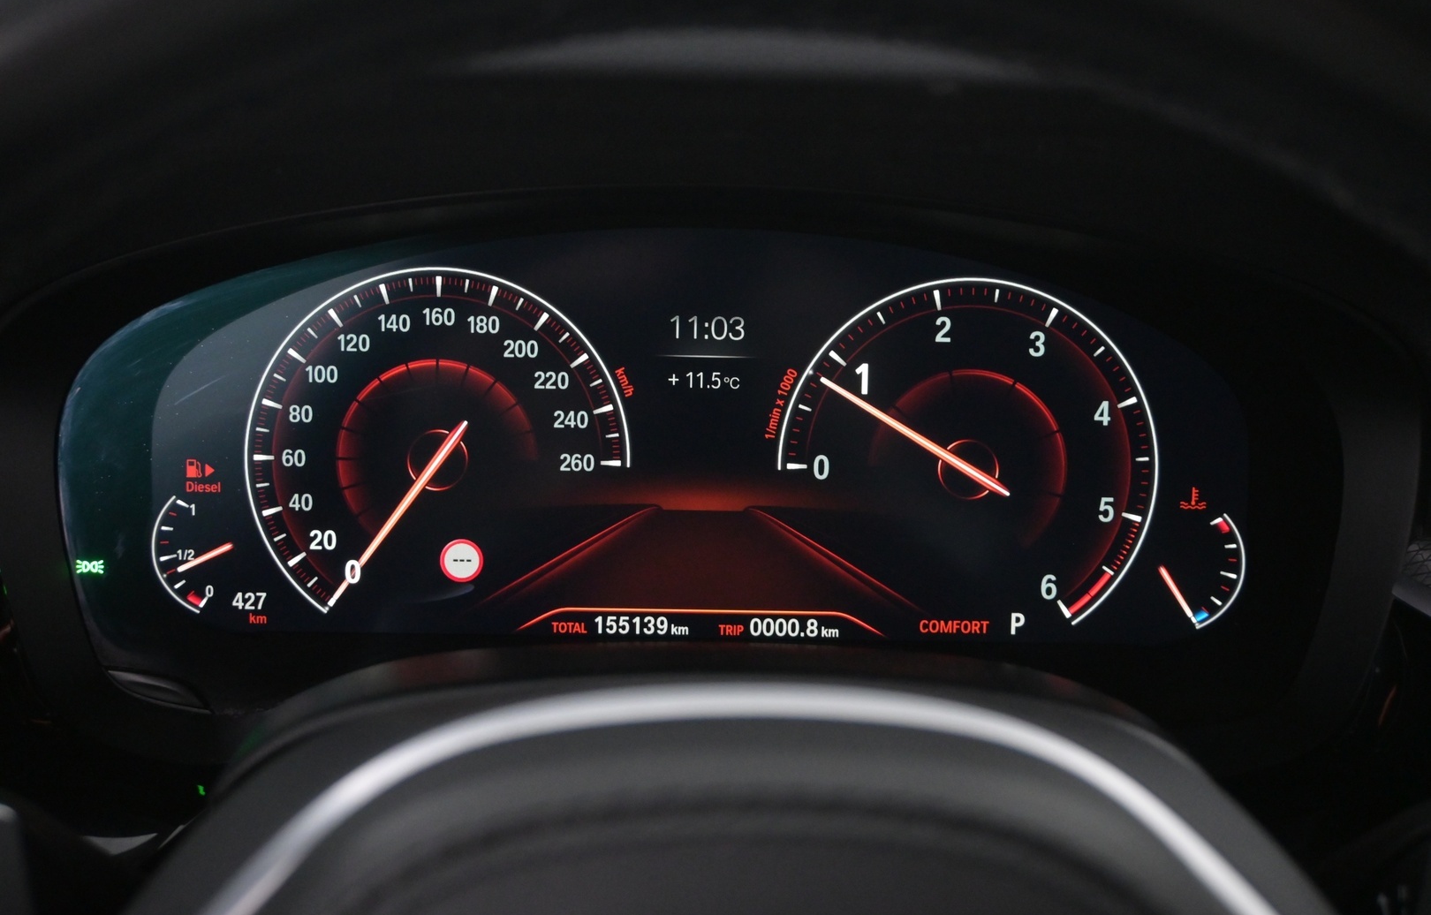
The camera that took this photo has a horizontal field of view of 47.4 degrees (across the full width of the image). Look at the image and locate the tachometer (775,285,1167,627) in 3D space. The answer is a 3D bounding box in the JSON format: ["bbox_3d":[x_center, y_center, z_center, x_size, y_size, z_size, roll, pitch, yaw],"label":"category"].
[{"bbox_3d":[0.068,-0.001,0.438,0.102,0.093,0.010,1,4,-1],"label":"tachometer"}]

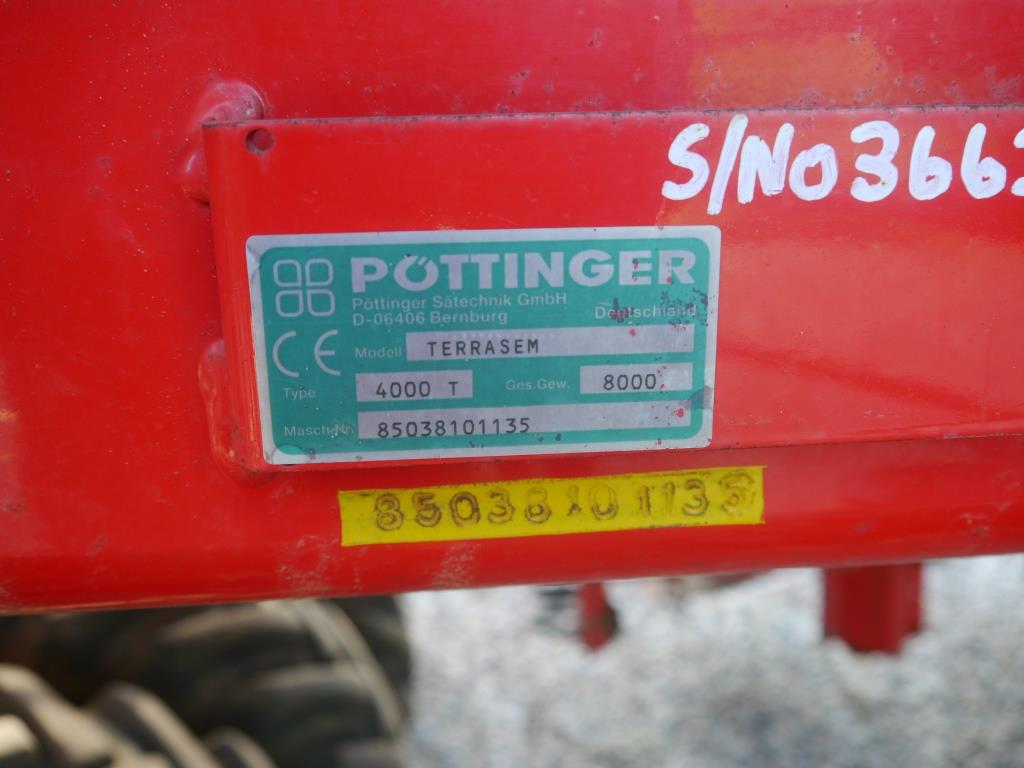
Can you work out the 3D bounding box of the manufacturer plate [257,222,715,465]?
[{"bbox_3d":[-0.005,-0.008,0.227,0.104,0.052,0.001,-2,15,-4],"label":"manufacturer plate"}]

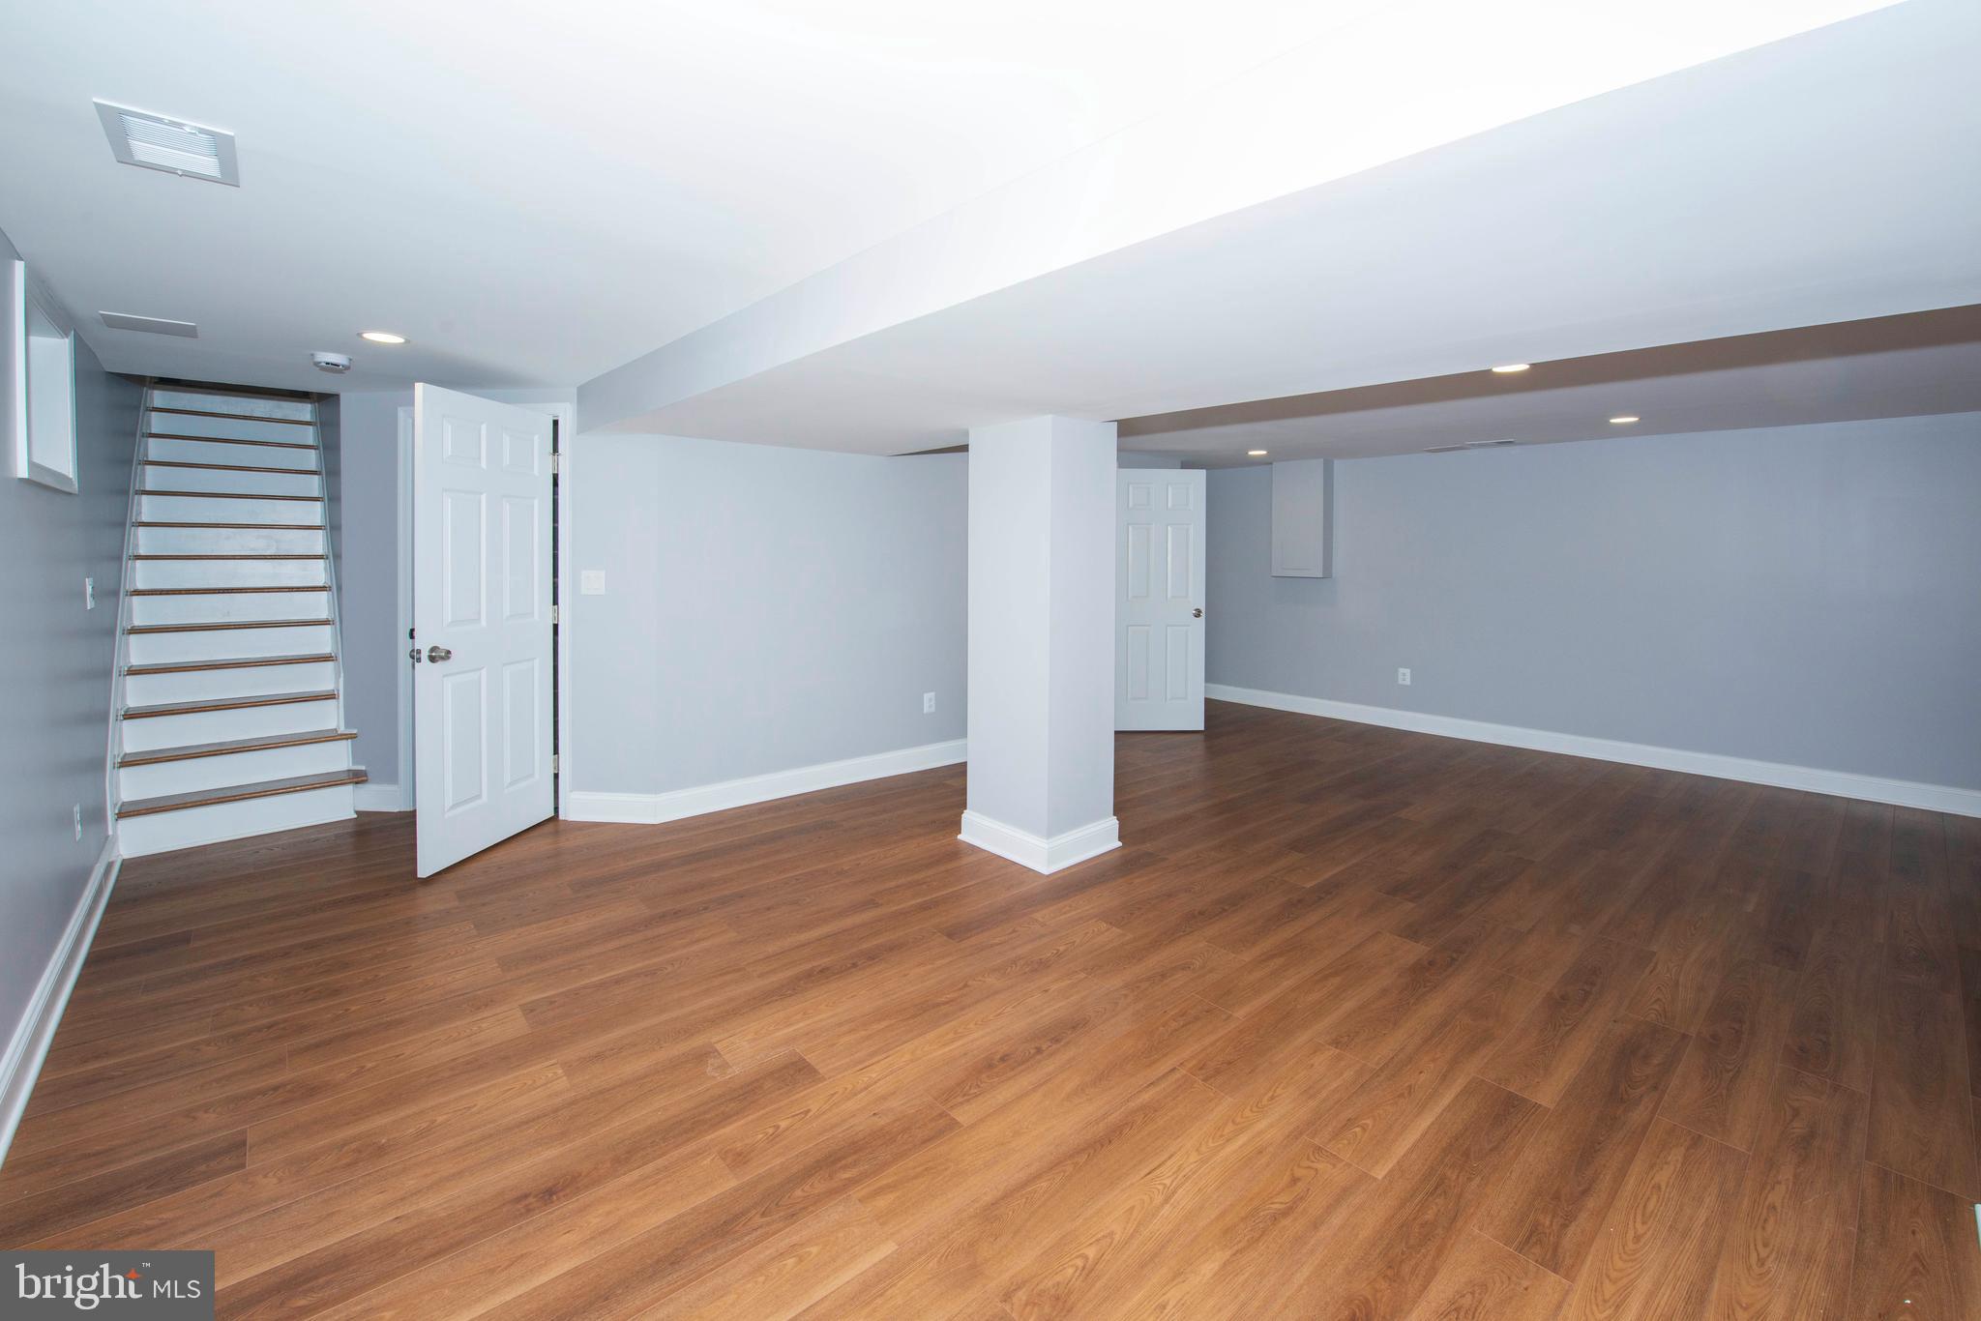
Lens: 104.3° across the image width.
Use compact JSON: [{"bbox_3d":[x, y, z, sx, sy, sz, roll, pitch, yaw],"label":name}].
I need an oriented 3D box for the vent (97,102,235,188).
[{"bbox_3d":[-1.640,-1.030,1.550,0.190,0.020,0.300,-4,6,-43],"label":"vent"}]

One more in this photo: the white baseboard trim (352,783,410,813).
[{"bbox_3d":[-3.120,0.704,3.940,0.260,0.140,0.020,0,5,6],"label":"white baseboard trim"}]

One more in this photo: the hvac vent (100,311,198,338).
[{"bbox_3d":[-3.010,-1.195,2.760,0.230,0.020,0.250,-4,6,-43],"label":"hvac vent"}]

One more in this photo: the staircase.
[{"bbox_3d":[-4.450,-0.470,4.600,0.880,2.450,2.750,-4,6,-44],"label":"staircase"}]

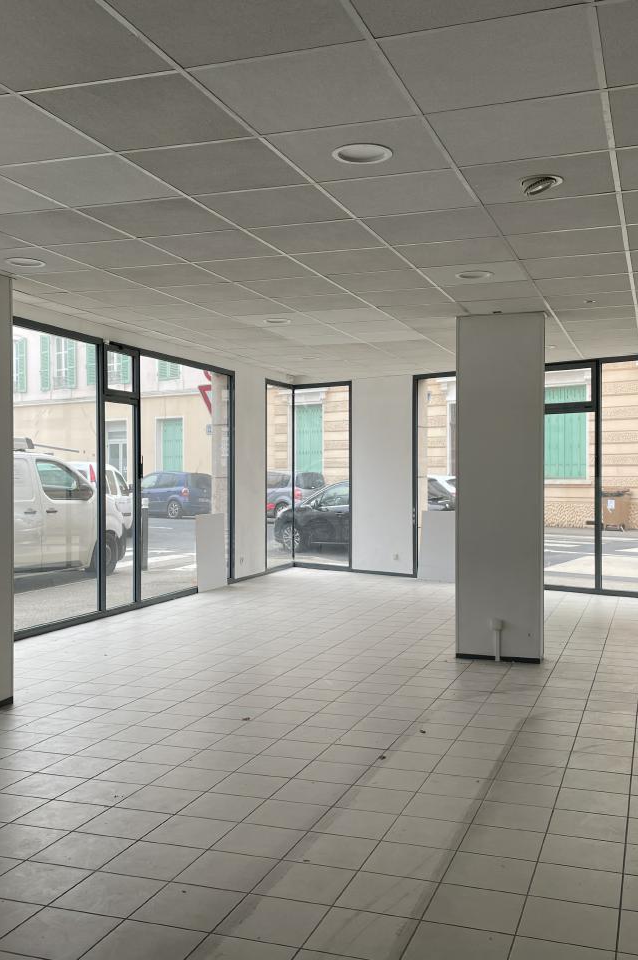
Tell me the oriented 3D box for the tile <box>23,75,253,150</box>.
[{"bbox_3d":[-0.598,-1.256,3.288,0.600,0.025,0.600,0,0,19],"label":"tile"}]

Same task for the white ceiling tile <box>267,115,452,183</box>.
[{"bbox_3d":[0.167,-1.259,3.658,0.586,0.020,0.588,0,0,19],"label":"white ceiling tile"}]

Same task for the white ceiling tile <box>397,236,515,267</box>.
[{"bbox_3d":[0.771,-1.270,5.357,0.595,0.020,0.595,0,0,20],"label":"white ceiling tile"}]

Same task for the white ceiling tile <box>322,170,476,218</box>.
[{"bbox_3d":[0.369,-1.263,4.226,0.595,0.020,0.595,0,0,20],"label":"white ceiling tile"}]

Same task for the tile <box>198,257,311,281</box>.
[{"bbox_3d":[-0.364,-1.270,5.751,0.600,0.025,0.600,0,0,19],"label":"tile"}]

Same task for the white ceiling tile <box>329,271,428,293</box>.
[{"bbox_3d":[0.407,-1.274,6.123,0.595,0.020,0.595,0,0,20],"label":"white ceiling tile"}]

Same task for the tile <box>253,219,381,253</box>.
[{"bbox_3d":[0.005,-1.259,4.979,0.595,0.030,0.595,0,0,19],"label":"tile"}]

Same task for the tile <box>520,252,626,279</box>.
[{"bbox_3d":[1.538,-1.275,5.721,0.595,0.020,0.595,0,0,20],"label":"tile"}]

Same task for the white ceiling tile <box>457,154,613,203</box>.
[{"bbox_3d":[0.934,-1.264,4.025,0.595,0.020,0.595,0,0,20],"label":"white ceiling tile"}]

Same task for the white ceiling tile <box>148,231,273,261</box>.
[{"bbox_3d":[-0.564,-1.267,5.190,0.586,0.020,0.588,0,0,19],"label":"white ceiling tile"}]

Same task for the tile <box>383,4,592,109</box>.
[{"bbox_3d":[0.532,-1.256,2.893,0.586,0.020,0.588,0,0,19],"label":"tile"}]

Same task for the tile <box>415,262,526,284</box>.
[{"bbox_3d":[0.967,-1.274,5.921,0.586,0.020,0.588,0,0,19],"label":"tile"}]

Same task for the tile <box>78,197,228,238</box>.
[{"bbox_3d":[-0.760,-1.259,4.613,0.595,0.030,0.595,0,0,19],"label":"tile"}]

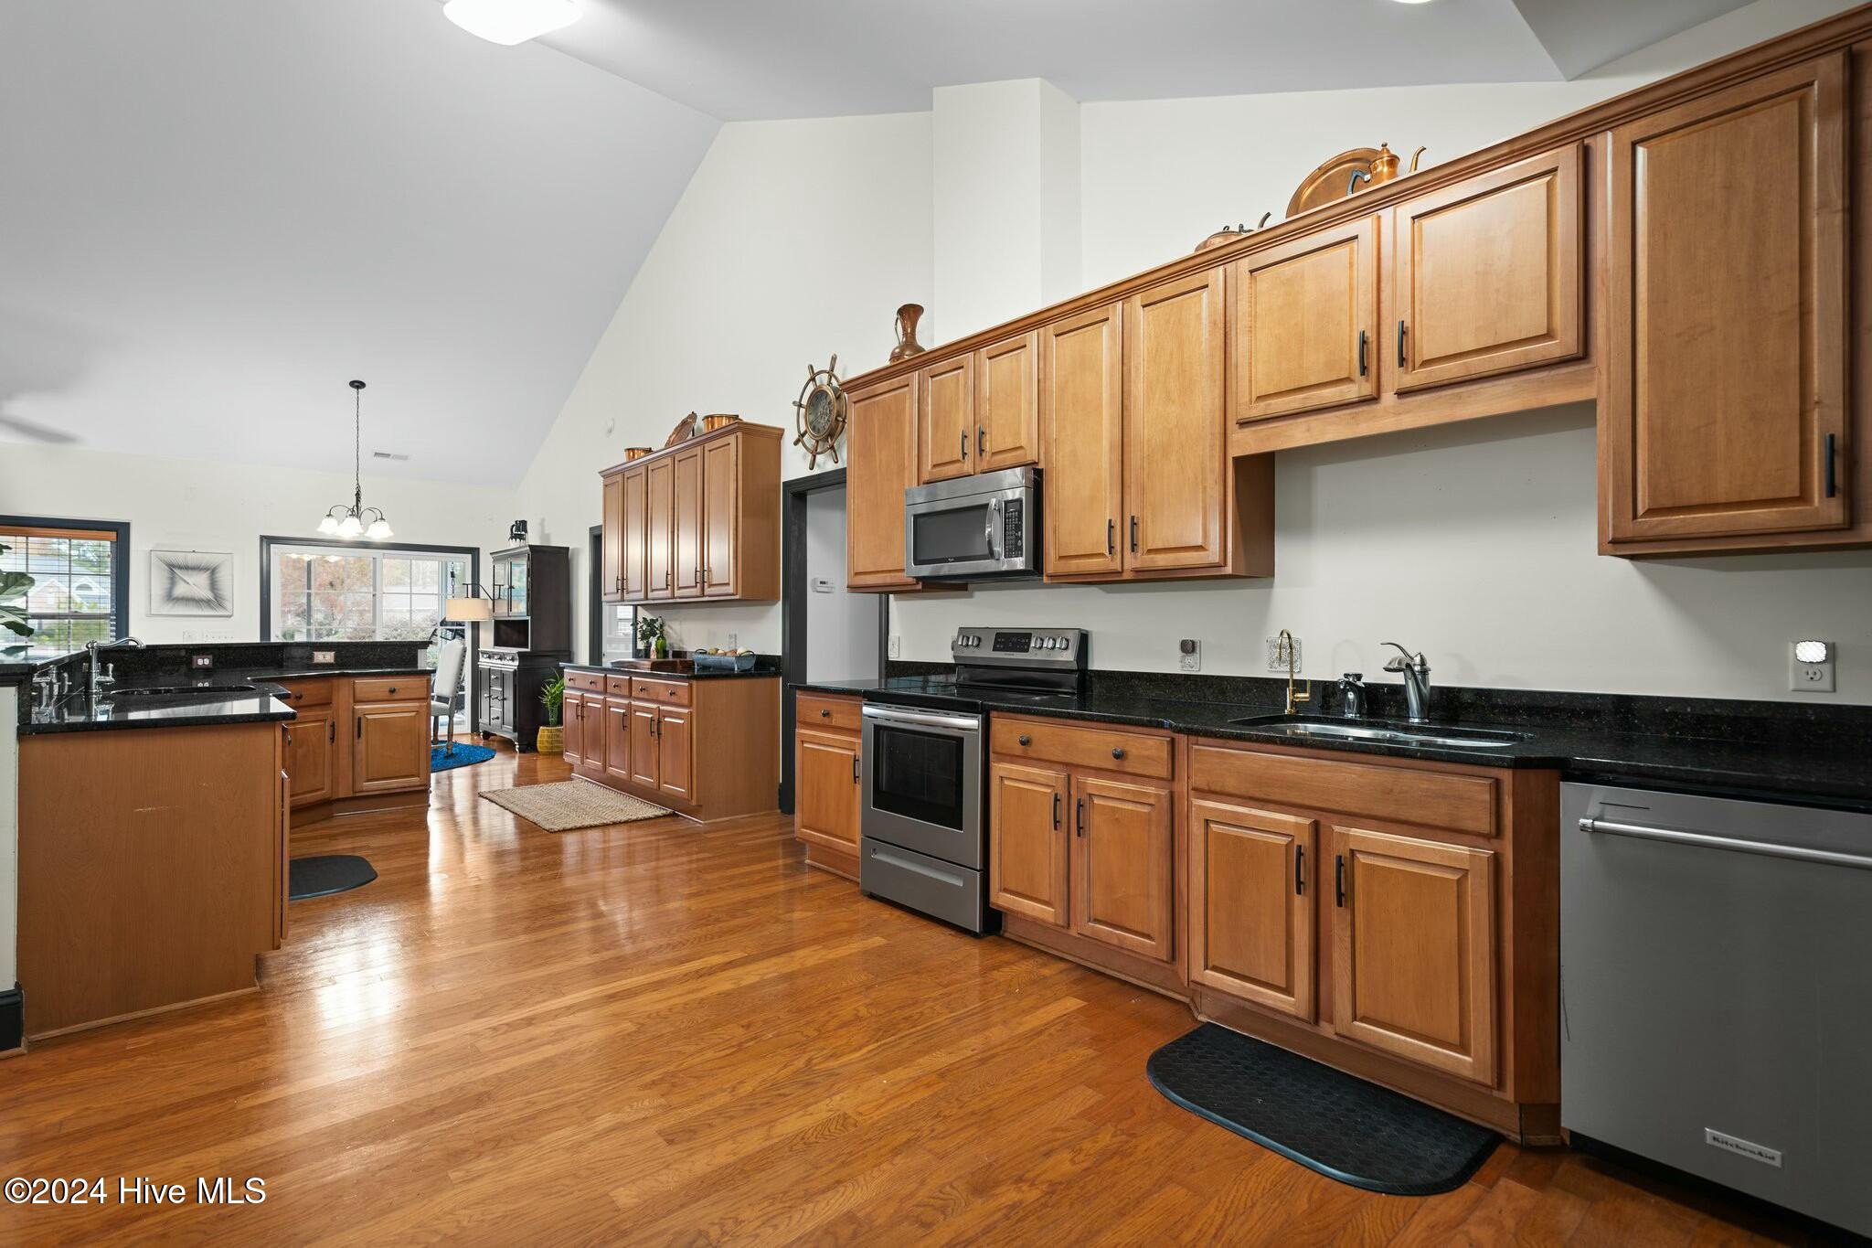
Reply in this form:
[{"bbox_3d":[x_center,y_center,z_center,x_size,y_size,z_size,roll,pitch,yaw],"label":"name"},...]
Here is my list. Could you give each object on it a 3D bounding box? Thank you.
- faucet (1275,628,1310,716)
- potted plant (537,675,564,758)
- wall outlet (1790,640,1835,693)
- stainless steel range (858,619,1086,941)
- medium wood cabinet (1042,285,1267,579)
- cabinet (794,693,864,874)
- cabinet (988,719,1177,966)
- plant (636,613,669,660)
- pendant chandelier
[{"bbox_3d":[1.190,0.161,2.771,0.115,0.285,0.085,1,-1,-42],"label":"faucet"},{"bbox_3d":[-3.633,0.827,7.941,0.340,0.790,0.340,0,0,-43],"label":"potted plant"},{"bbox_3d":[2.122,0.105,2.014,0.014,0.118,0.074,0,0,-43],"label":"wall outlet"},{"bbox_3d":[0.140,0.620,3.684,0.680,1.202,0.760,1,-1,-42],"label":"stainless steel range"},{"bbox_3d":[0.829,-0.700,3.212,0.330,1.050,0.840,1,-1,-42],"label":"medium wood cabinet"},{"bbox_3d":[-0.296,0.773,4.196,0.615,0.875,0.612,0,0,-43],"label":"cabinet"},{"bbox_3d":[0.706,0.724,3.104,0.615,0.775,0.825,0,0,-43],"label":"cabinet"},{"bbox_3d":[-2.138,0.117,6.236,0.240,0.380,0.250,1,-1,-42],"label":"plant"},{"bbox_3d":[-5.351,-1.508,7.694,0.700,1.430,0.700,1,-1,-42],"label":"pendant chandelier"}]

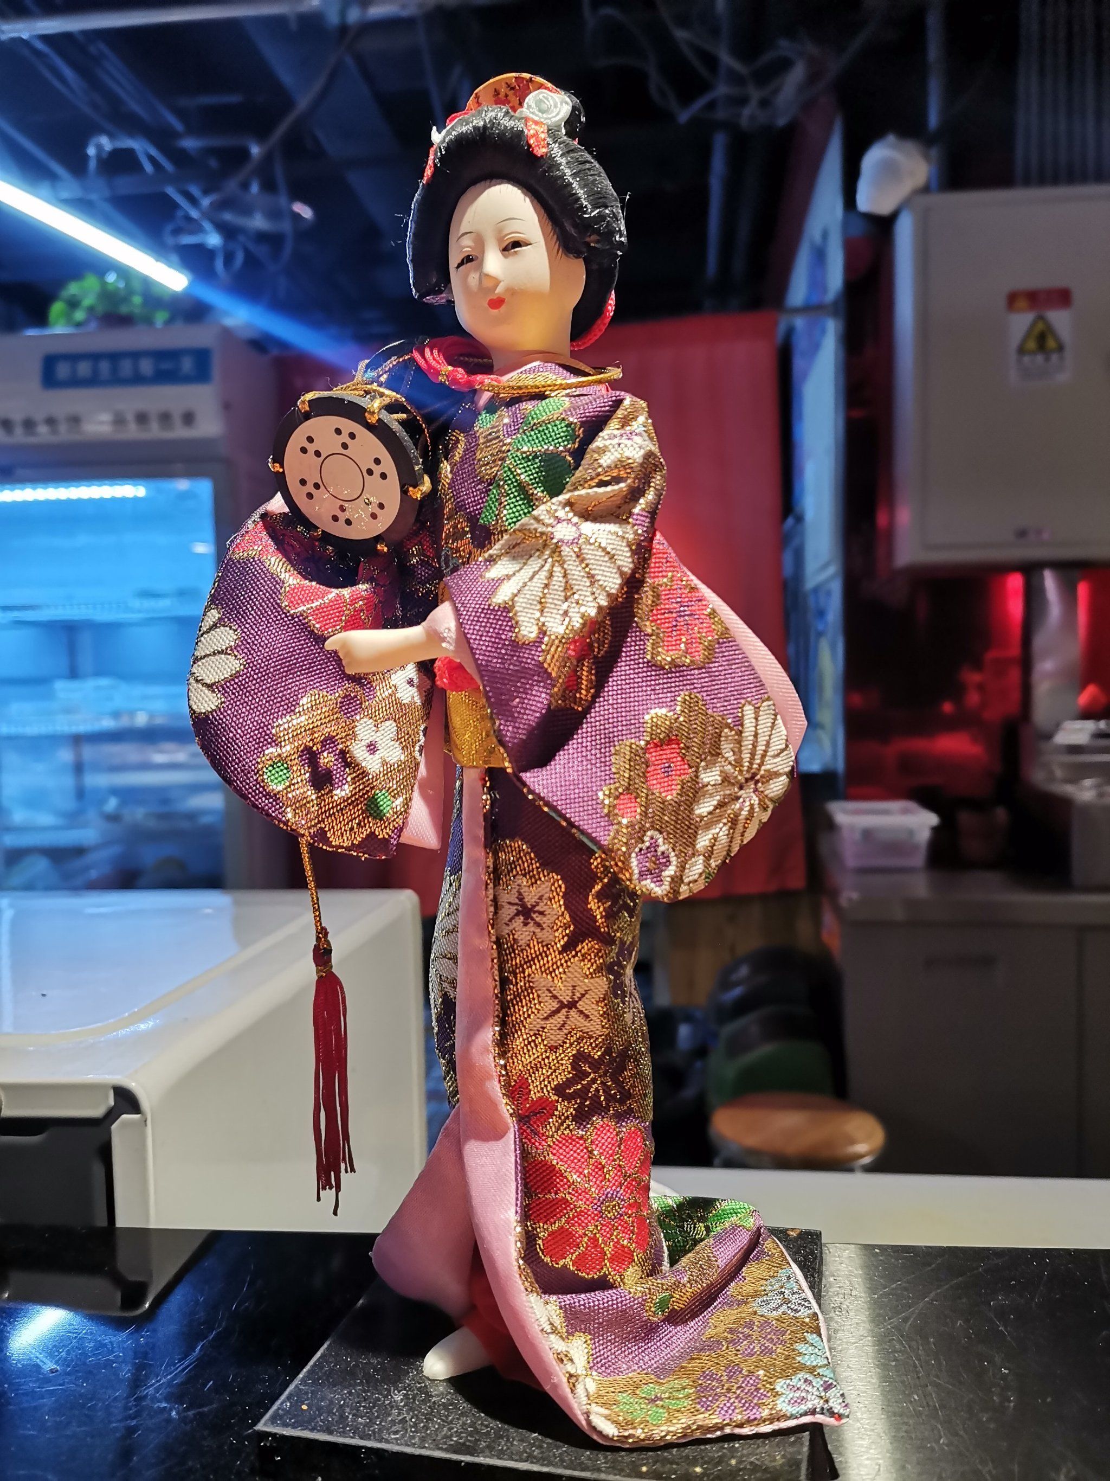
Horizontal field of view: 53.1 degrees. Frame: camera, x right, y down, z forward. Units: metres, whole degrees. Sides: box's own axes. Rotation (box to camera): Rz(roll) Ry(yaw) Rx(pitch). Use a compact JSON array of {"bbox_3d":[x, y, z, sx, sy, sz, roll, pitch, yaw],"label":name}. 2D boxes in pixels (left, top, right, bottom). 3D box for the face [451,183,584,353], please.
[{"bbox_3d":[-0.009,-0.104,0.245,0.027,0.036,0.022,1,3,32],"label":"face"}]

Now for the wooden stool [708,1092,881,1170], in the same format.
[{"bbox_3d":[0.441,0.917,2.009,0.330,0.450,0.330,-1,2,0],"label":"wooden stool"}]

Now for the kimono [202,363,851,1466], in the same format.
[{"bbox_3d":[-0.004,0.024,0.262,0.142,0.231,0.085,1,3,30],"label":"kimono"}]

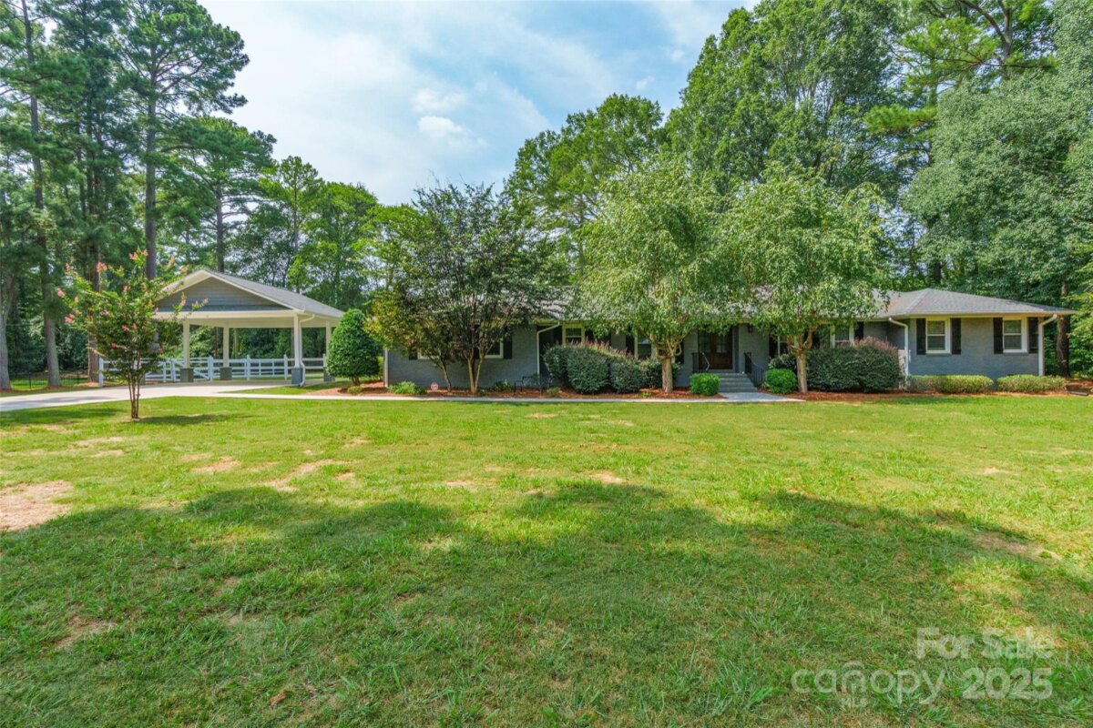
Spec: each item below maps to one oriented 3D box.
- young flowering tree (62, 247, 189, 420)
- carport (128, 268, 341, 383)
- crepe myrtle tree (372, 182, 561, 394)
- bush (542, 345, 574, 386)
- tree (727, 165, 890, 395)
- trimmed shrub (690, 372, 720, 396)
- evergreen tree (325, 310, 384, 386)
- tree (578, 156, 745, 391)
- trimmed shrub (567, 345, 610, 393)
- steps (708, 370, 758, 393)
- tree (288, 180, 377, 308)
[{"bbox_3d":[-10.384,-0.743,12.000,2.500,4.100,2.450,0,0,0],"label":"young flowering tree"},{"bbox_3d":[-12.650,-1.340,21.300,7.700,4.350,6.100,0,0,4],"label":"carport"},{"bbox_3d":[-3.100,-3.000,18.800,7.200,8.100,6.600,0,0,4],"label":"crepe myrtle tree"},{"bbox_3d":[0.615,0.115,20.500,1.500,1.800,1.450,0,0,0],"label":"bush"},{"bbox_3d":[9.720,-3.070,18.100,5.500,8.300,5.300,0,0,4],"label":"tree"},{"bbox_3d":[6.084,0.771,18.700,1.120,0.880,1.100,0,0,0],"label":"trimmed shrub"},{"bbox_3d":[-9.057,-0.841,23.000,2.600,3.600,2.550,0,0,0],"label":"evergreen tree"},{"bbox_3d":[4.638,-3.583,19.400,6.500,9.300,6.200,0,0,0],"label":"tree"},{"bbox_3d":[1.660,0.170,18.900,1.600,1.830,1.600,0,0,4],"label":"trimmed shrub"},{"bbox_3d":[7.100,0.710,19.400,2.050,0.800,1.600,0,0,4],"label":"steps"},{"bbox_3d":[-16.000,-6.400,38.000,6.600,15.200,6.600,0,0,4],"label":"tree"}]

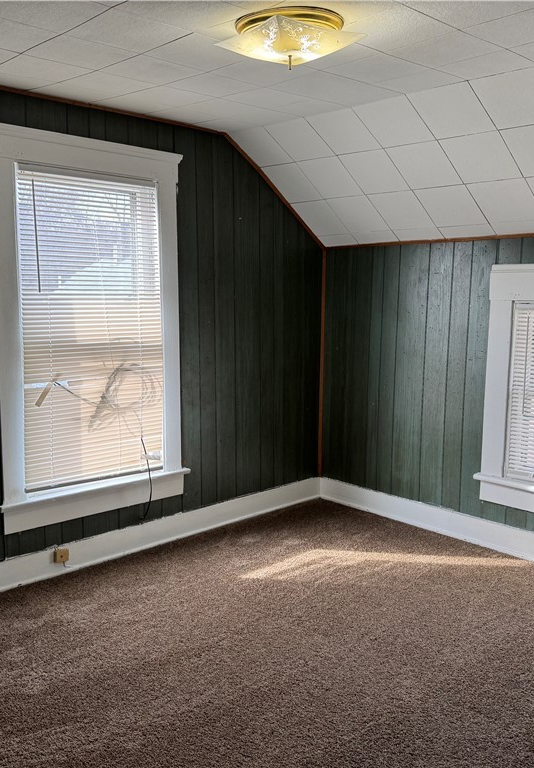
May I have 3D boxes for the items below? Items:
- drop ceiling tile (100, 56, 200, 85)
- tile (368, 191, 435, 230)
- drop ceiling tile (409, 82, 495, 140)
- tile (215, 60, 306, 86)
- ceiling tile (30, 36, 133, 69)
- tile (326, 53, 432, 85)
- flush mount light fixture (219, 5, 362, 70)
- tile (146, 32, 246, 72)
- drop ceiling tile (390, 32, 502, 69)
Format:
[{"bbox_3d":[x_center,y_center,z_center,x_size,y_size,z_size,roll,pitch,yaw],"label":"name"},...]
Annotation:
[{"bbox_3d":[-0.442,-1.214,2.740,0.303,0.015,0.305,-8,11,-43],"label":"drop ceiling tile"},{"bbox_3d":[0.751,-0.972,3.908,0.305,0.020,0.305,9,-21,46],"label":"tile"},{"bbox_3d":[0.797,-1.179,3.075,0.305,0.015,0.291,9,-21,46],"label":"drop ceiling tile"},{"bbox_3d":[-0.013,-1.217,2.724,0.305,0.020,0.305,-8,12,-43],"label":"tile"},{"bbox_3d":[-0.663,-1.188,2.543,0.305,0.015,0.305,-8,11,-43],"label":"ceiling tile"},{"bbox_3d":[0.420,-1.215,2.724,0.305,0.015,0.305,-8,11,-43],"label":"tile"},{"bbox_3d":[0.071,-1.071,2.259,0.347,0.130,0.347,-6,10,-34],"label":"flush mount light fixture"},{"bbox_3d":[-0.232,-1.187,2.530,0.305,0.015,0.305,-8,11,-43],"label":"tile"},{"bbox_3d":[0.629,-1.183,2.504,0.305,0.015,0.305,-8,11,-43],"label":"drop ceiling tile"}]

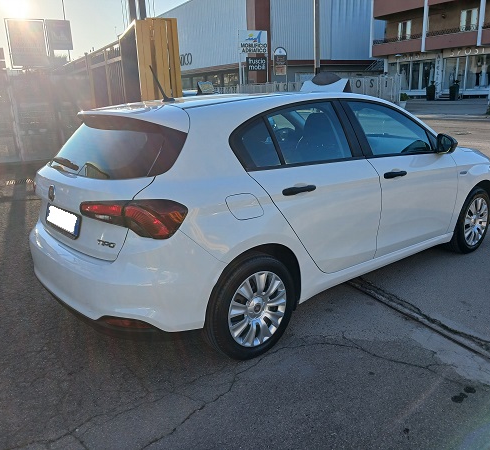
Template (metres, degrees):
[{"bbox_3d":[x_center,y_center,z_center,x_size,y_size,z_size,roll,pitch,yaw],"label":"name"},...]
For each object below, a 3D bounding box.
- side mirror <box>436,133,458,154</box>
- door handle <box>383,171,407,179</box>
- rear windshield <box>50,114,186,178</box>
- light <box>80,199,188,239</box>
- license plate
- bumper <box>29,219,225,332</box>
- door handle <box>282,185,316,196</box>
[{"bbox_3d":[1.490,-0.605,3.478,0.145,0.145,0.180,-14,19,-37],"label":"side mirror"},{"bbox_3d":[1.049,-0.353,3.248,0.255,0.045,0.047,-14,19,-37],"label":"door handle"},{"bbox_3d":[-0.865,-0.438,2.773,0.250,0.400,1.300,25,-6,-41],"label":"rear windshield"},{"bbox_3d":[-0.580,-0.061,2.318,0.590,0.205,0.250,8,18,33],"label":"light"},{"bbox_3d":[-1.063,-0.029,2.706,0.025,0.125,0.530,2,9,-41],"label":"license plate"},{"bbox_3d":[-0.918,0.192,2.883,0.530,0.610,1.760,-14,19,-37],"label":"bumper"},{"bbox_3d":[0.310,-0.198,2.659,0.255,0.045,0.047,-14,19,-37],"label":"door handle"}]

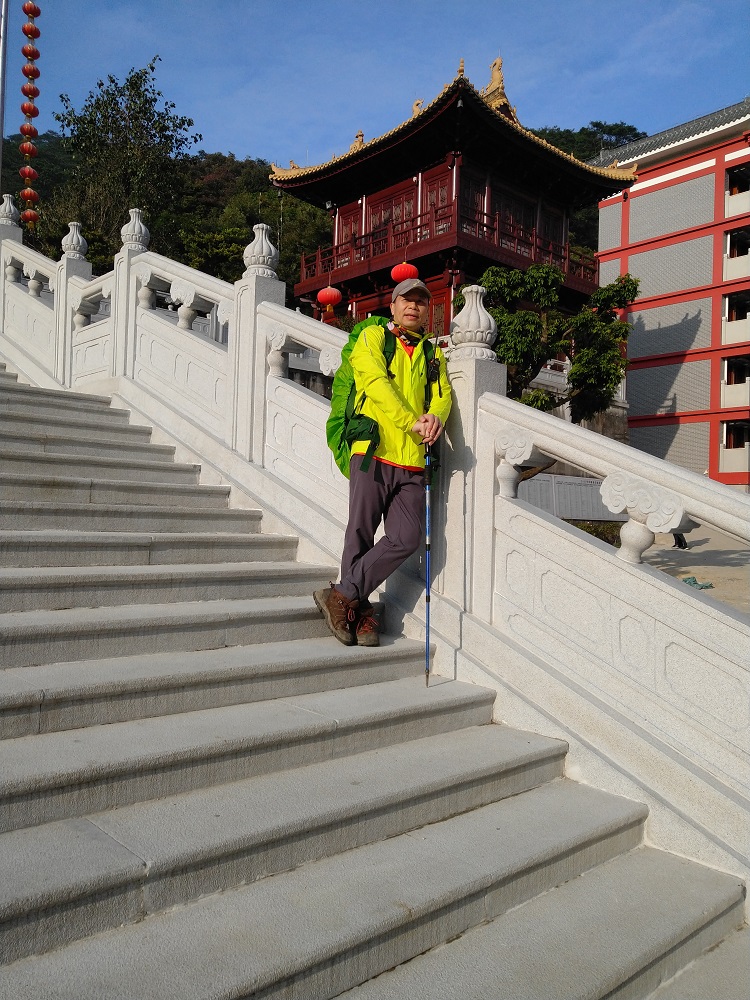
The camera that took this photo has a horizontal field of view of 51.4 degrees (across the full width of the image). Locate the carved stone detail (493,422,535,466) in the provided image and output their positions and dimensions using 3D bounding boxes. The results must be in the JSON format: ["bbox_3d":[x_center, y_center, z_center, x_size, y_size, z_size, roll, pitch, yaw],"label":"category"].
[{"bbox_3d":[0.686,-0.234,3.532,0.170,0.190,0.215,3,-2,-43],"label":"carved stone detail"}]

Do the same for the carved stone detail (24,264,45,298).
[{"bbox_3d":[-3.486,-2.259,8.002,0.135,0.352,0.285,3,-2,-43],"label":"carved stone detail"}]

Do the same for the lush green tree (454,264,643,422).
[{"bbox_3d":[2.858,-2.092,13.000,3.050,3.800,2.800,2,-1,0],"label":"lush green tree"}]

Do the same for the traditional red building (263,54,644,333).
[{"bbox_3d":[3.187,-11.464,33.199,11.300,13.000,11.300,3,-2,-43],"label":"traditional red building"}]

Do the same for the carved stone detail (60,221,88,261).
[{"bbox_3d":[-2.812,-2.410,7.313,0.231,0.378,0.231,3,-2,-43],"label":"carved stone detail"}]

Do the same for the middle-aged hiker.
[{"bbox_3d":[0.055,-0.165,3.550,0.570,1.680,0.580,2,-2,-30],"label":"middle-aged hiker"}]

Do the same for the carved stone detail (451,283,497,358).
[{"bbox_3d":[0.473,-0.843,3.764,0.231,0.378,0.231,2,-2,0],"label":"carved stone detail"}]

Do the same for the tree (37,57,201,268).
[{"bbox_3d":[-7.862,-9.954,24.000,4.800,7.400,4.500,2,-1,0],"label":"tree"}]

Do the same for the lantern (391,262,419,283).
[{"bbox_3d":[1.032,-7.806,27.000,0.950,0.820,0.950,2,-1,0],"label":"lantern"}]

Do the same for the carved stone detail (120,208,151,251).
[{"bbox_3d":[-1.971,-2.222,6.420,0.235,0.360,0.235,3,-2,-43],"label":"carved stone detail"}]

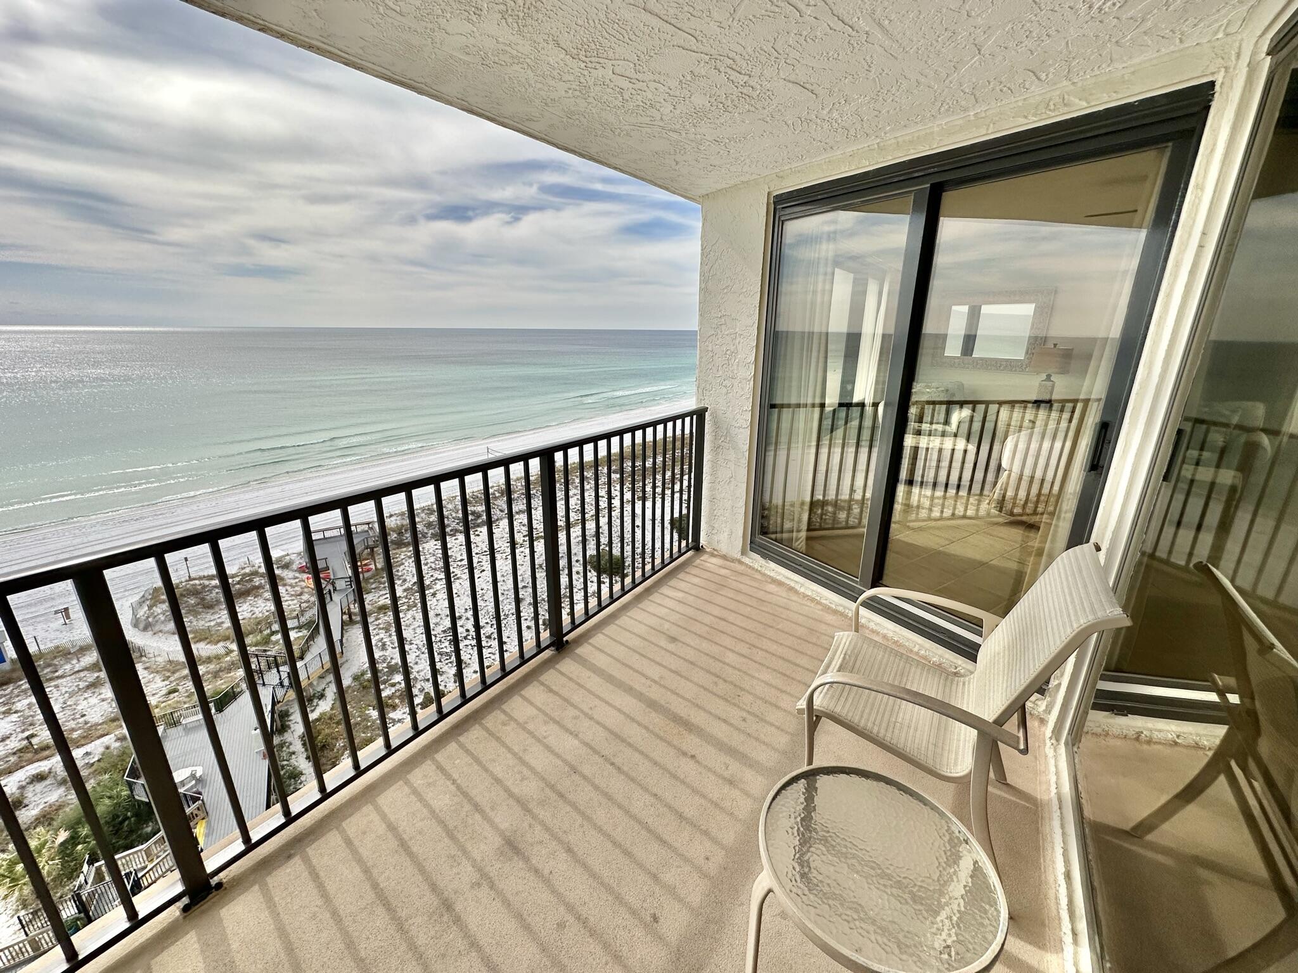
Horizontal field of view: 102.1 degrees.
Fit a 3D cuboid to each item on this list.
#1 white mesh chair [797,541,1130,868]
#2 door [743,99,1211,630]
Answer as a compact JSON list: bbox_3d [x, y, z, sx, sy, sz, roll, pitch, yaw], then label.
[{"bbox_3d":[0.922,0.655,1.721,0.735,0.980,0.630,10,20,30],"label":"white mesh chair"},{"bbox_3d":[1.265,-0.389,2.667,0.120,2.230,1.797,-11,20,-33],"label":"door"}]

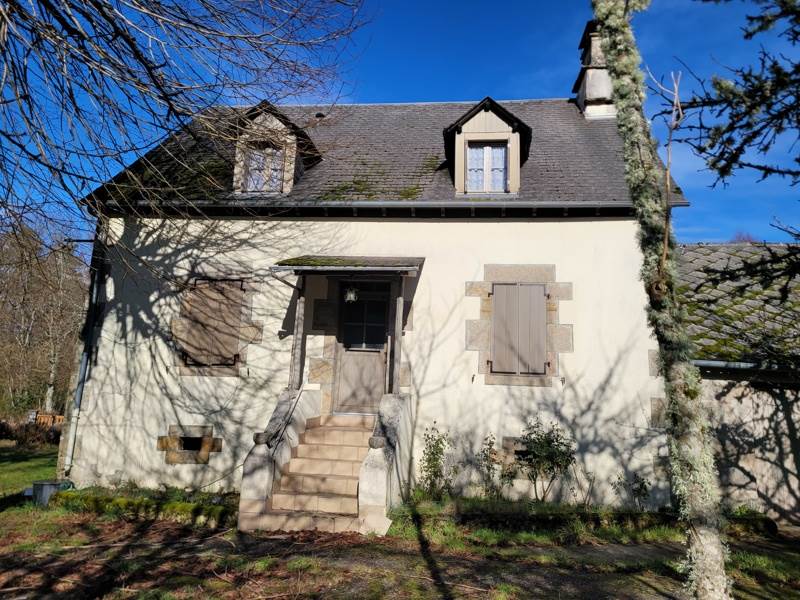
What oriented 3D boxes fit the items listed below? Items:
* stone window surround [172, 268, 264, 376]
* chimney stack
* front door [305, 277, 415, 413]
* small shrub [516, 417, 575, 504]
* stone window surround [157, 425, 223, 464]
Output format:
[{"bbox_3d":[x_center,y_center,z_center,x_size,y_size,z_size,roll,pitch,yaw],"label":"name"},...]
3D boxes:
[{"bbox_3d":[-2.997,0.381,9.924,1.558,1.758,0.150,1,-11,6],"label":"stone window surround"},{"bbox_3d":[4.112,-4.512,12.506,0.740,2.190,0.900,1,-12,6],"label":"chimney stack"},{"bbox_3d":[-0.614,0.711,9.231,1.538,2.104,0.220,1,-12,6],"label":"front door"},{"bbox_3d":[1.959,2.188,8.129,0.740,1.093,0.700,1,-12,6],"label":"small shrub"},{"bbox_3d":[-3.332,2.310,9.593,1.083,0.601,0.150,1,-11,6],"label":"stone window surround"}]

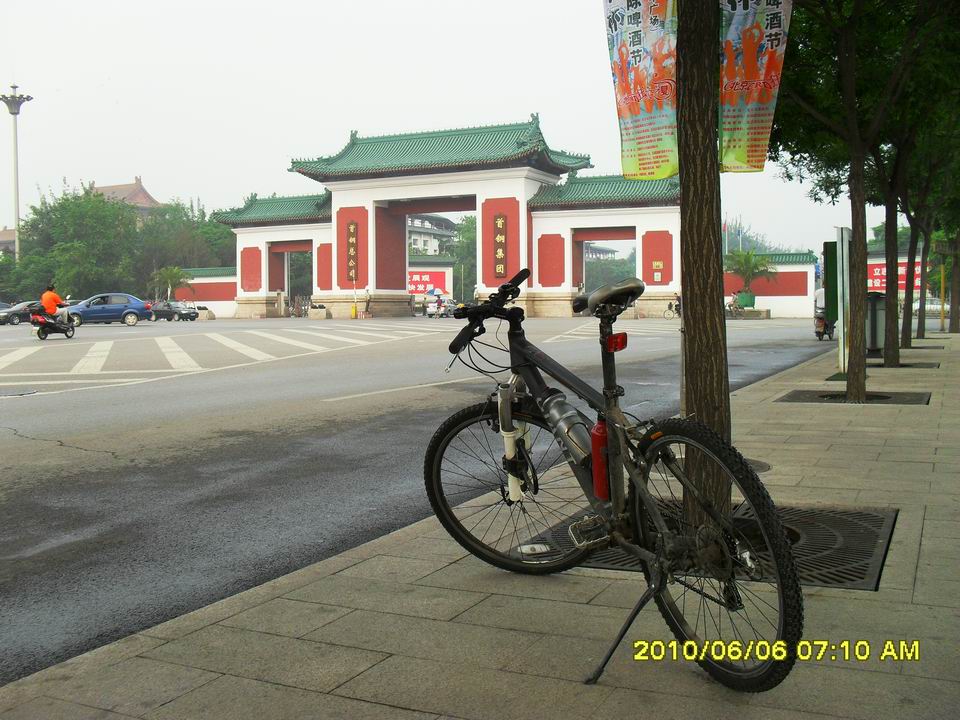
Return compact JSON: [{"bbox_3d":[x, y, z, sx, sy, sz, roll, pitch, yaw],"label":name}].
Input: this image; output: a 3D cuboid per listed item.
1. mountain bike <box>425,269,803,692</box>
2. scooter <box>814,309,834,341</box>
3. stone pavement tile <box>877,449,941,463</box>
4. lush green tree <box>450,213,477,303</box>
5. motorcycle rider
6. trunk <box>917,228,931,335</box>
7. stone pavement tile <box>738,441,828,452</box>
[{"bbox_3d":[0.305,0.258,2.705,0.610,1.030,1.580,-2,4,-24],"label":"mountain bike"},{"bbox_3d":[9.389,-1.030,26.300,0.660,1.050,1.720,1,4,30],"label":"scooter"},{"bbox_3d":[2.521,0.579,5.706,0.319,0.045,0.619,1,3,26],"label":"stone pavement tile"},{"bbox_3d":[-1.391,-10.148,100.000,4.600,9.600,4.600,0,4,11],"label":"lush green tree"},{"bbox_3d":[-12.508,-1.621,28.600,0.550,1.250,0.740,1,4,24],"label":"motorcycle rider"},{"bbox_3d":[10.933,-1.847,23.900,0.280,2.650,0.260,1,3,26],"label":"trunk"},{"bbox_3d":[1.925,0.588,6.283,0.626,0.050,0.311,0,3,26],"label":"stone pavement tile"}]

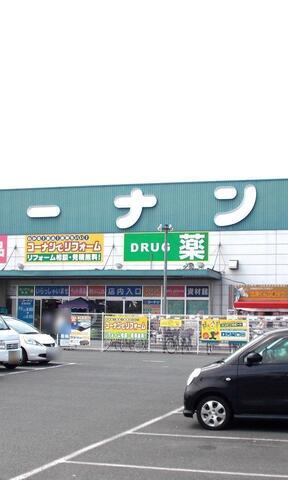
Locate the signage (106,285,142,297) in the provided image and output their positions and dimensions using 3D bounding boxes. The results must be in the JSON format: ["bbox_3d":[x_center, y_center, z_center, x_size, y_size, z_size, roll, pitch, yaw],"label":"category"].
[{"bbox_3d":[-1.188,3.146,49.932,2.347,0.619,0.040,-1,-5,17],"label":"signage"}]

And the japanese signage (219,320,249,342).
[{"bbox_3d":[3.491,3.523,31.463,1.127,0.838,0.050,-1,-5,18],"label":"japanese signage"}]

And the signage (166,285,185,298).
[{"bbox_3d":[1.539,2.573,40.373,1.057,0.580,0.080,-1,-5,18],"label":"signage"}]

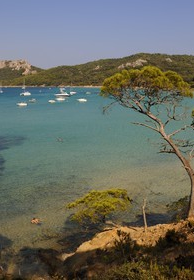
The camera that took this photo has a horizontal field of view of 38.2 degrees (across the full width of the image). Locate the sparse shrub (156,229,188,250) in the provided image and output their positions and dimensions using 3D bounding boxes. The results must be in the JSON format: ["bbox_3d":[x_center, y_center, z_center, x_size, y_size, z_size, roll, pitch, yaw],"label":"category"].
[{"bbox_3d":[2.235,3.000,8.400,0.920,0.540,0.750,0,11,0],"label":"sparse shrub"}]

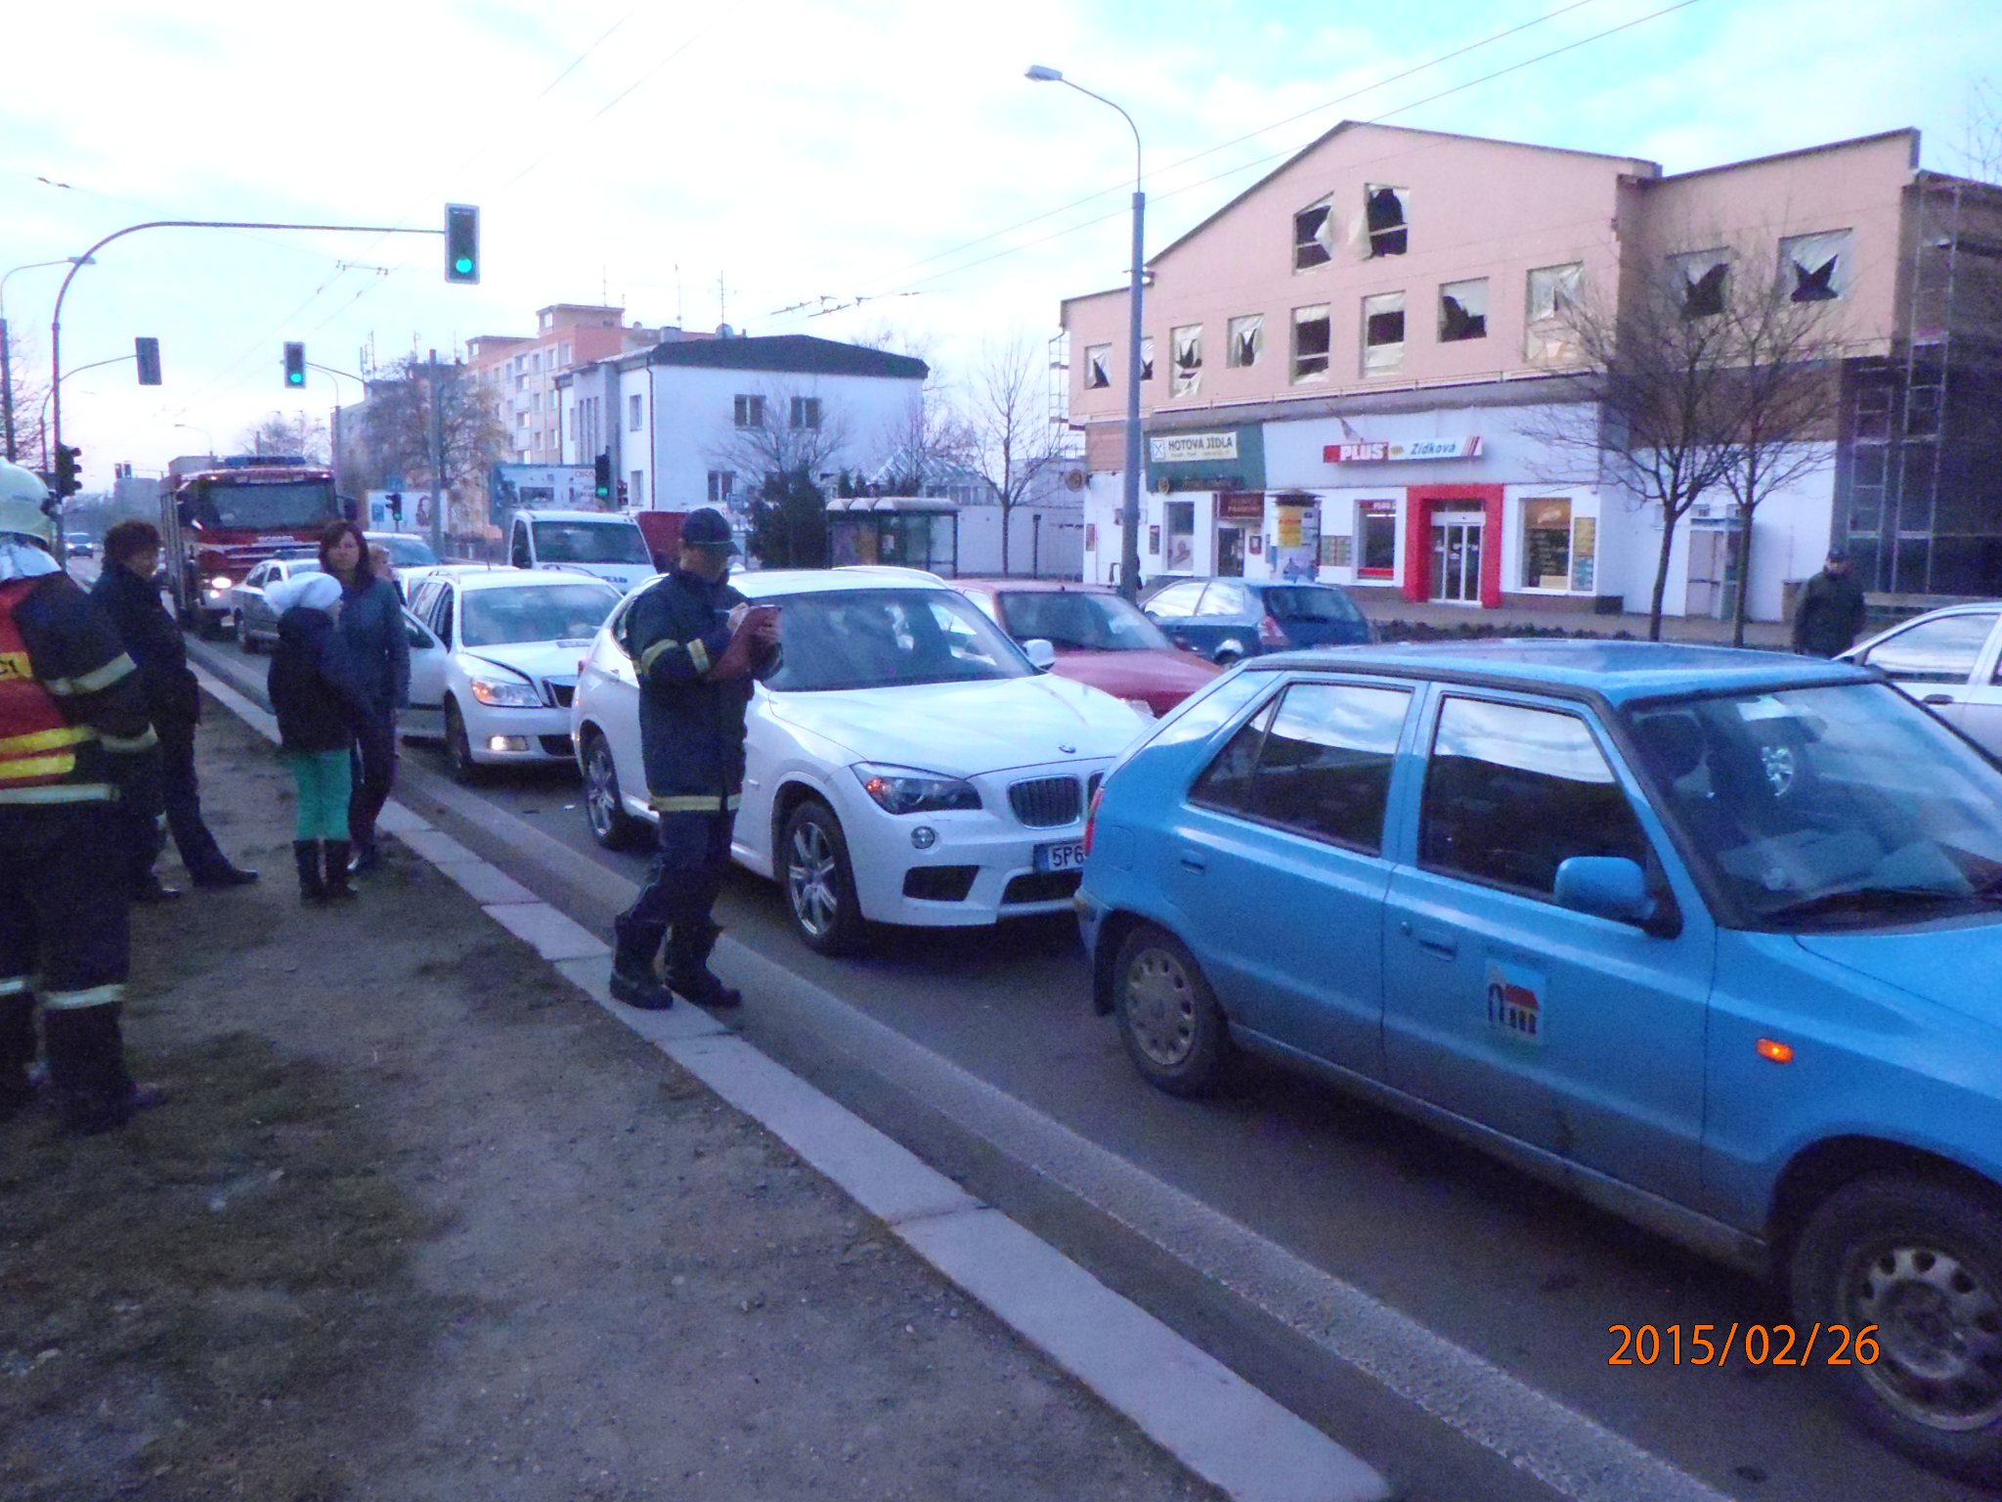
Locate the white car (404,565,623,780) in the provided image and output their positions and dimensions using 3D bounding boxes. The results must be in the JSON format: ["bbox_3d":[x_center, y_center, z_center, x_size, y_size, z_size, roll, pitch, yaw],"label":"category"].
[{"bbox_3d":[-3.886,-0.739,13.307,1.800,1.470,4.550,-4,8,-30],"label":"white car"}]

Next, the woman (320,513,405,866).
[{"bbox_3d":[-3.228,-0.288,8.085,0.520,1.690,0.420,-1,7,-12],"label":"woman"}]

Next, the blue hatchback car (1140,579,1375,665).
[{"bbox_3d":[2.676,-1.388,19.441,1.680,1.430,3.980,-4,8,-29],"label":"blue hatchback car"}]

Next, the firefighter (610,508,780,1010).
[{"bbox_3d":[-1.115,0.005,5.809,0.560,1.760,0.560,5,9,34],"label":"firefighter"}]

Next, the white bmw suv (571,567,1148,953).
[{"bbox_3d":[-0.799,-0.108,8.517,1.830,1.550,4.460,-4,9,-32],"label":"white bmw suv"}]

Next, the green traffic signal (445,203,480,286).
[{"bbox_3d":[-9.075,-8.543,27.300,0.580,1.340,0.350,-3,8,-25],"label":"green traffic signal"}]

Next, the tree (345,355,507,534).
[{"bbox_3d":[-32.684,-16.488,92.768,9.200,12.170,9.200,-4,8,-30],"label":"tree"}]

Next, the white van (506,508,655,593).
[{"bbox_3d":[-6.430,-2.394,23.536,2.020,2.160,5.300,-4,9,-31],"label":"white van"}]

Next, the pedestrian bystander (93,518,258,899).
[{"bbox_3d":[-3.832,-0.212,7.506,0.640,1.710,0.480,-3,8,-21],"label":"pedestrian bystander"}]

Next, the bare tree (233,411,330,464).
[{"bbox_3d":[-49.622,-18.291,112.666,7.000,10.560,7.000,-4,8,-30],"label":"bare tree"}]

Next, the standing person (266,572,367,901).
[{"bbox_3d":[-3.170,-0.078,7.433,0.430,1.470,0.340,6,9,37],"label":"standing person"}]

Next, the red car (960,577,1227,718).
[{"bbox_3d":[0.216,-0.584,12.563,1.670,1.430,3.950,-4,9,-31],"label":"red car"}]

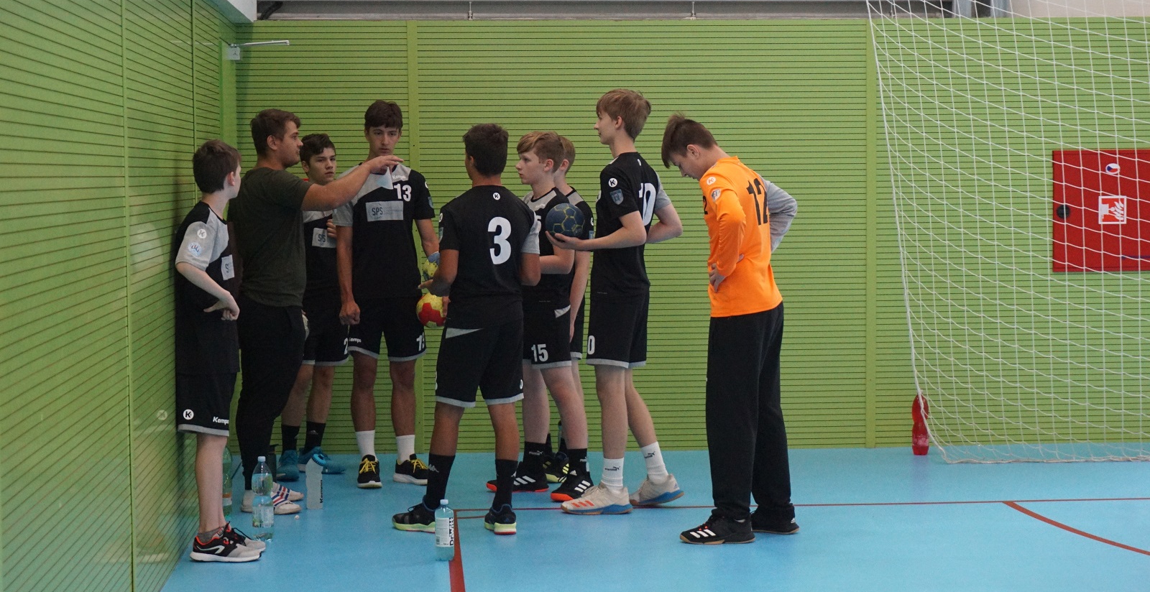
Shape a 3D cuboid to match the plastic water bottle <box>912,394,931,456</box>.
[{"bbox_3d":[1.820,0.665,12.611,0.089,0.340,0.089,0,3,8],"label":"plastic water bottle"}]

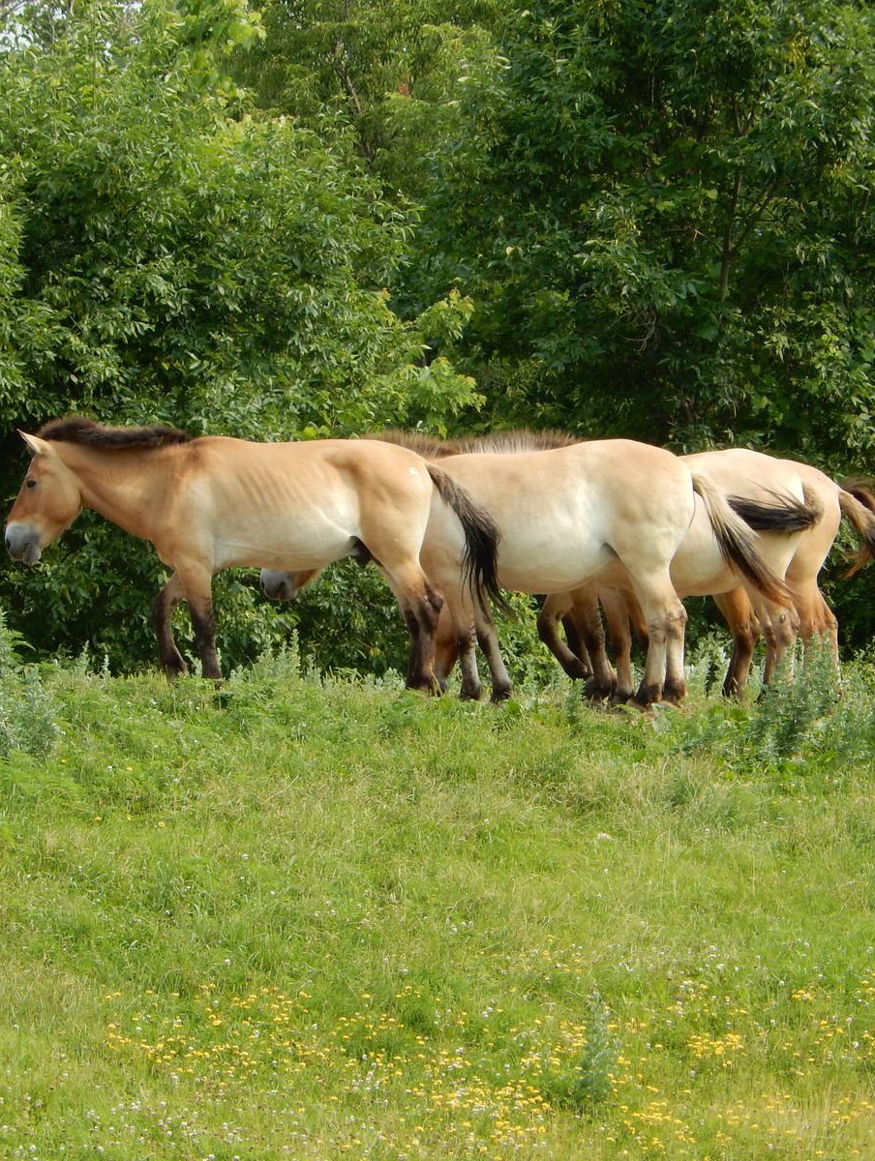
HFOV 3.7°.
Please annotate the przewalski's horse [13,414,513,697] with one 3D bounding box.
[{"bbox_3d":[-0.982,-0.130,70.300,2.537,1.450,0.520,0,1,7],"label":"przewalski's horse"}]

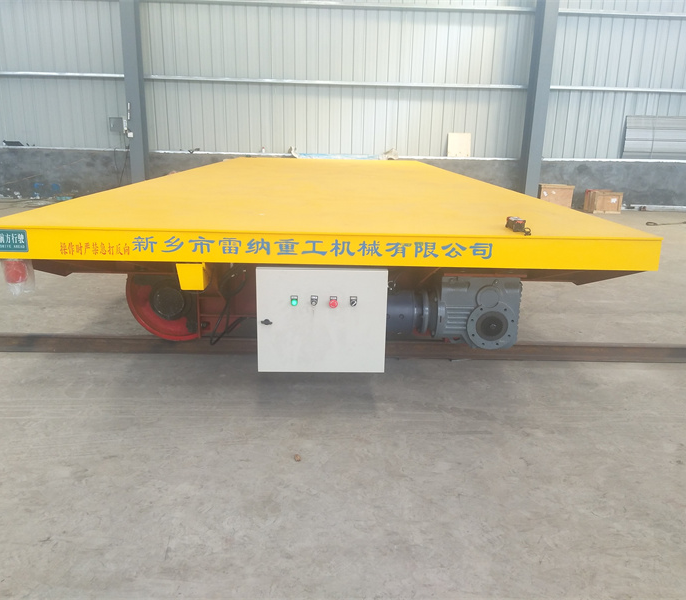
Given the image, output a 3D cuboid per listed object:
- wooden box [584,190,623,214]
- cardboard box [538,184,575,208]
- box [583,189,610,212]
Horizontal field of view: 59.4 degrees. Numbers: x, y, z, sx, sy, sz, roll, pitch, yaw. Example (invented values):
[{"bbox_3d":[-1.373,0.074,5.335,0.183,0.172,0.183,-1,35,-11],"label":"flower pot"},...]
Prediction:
[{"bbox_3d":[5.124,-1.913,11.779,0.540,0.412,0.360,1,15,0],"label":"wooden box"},{"bbox_3d":[4.108,-1.960,11.692,0.630,0.510,0.300,1,15,0],"label":"cardboard box"},{"bbox_3d":[5.107,-1.998,12.087,0.430,0.415,0.280,1,15,0],"label":"box"}]

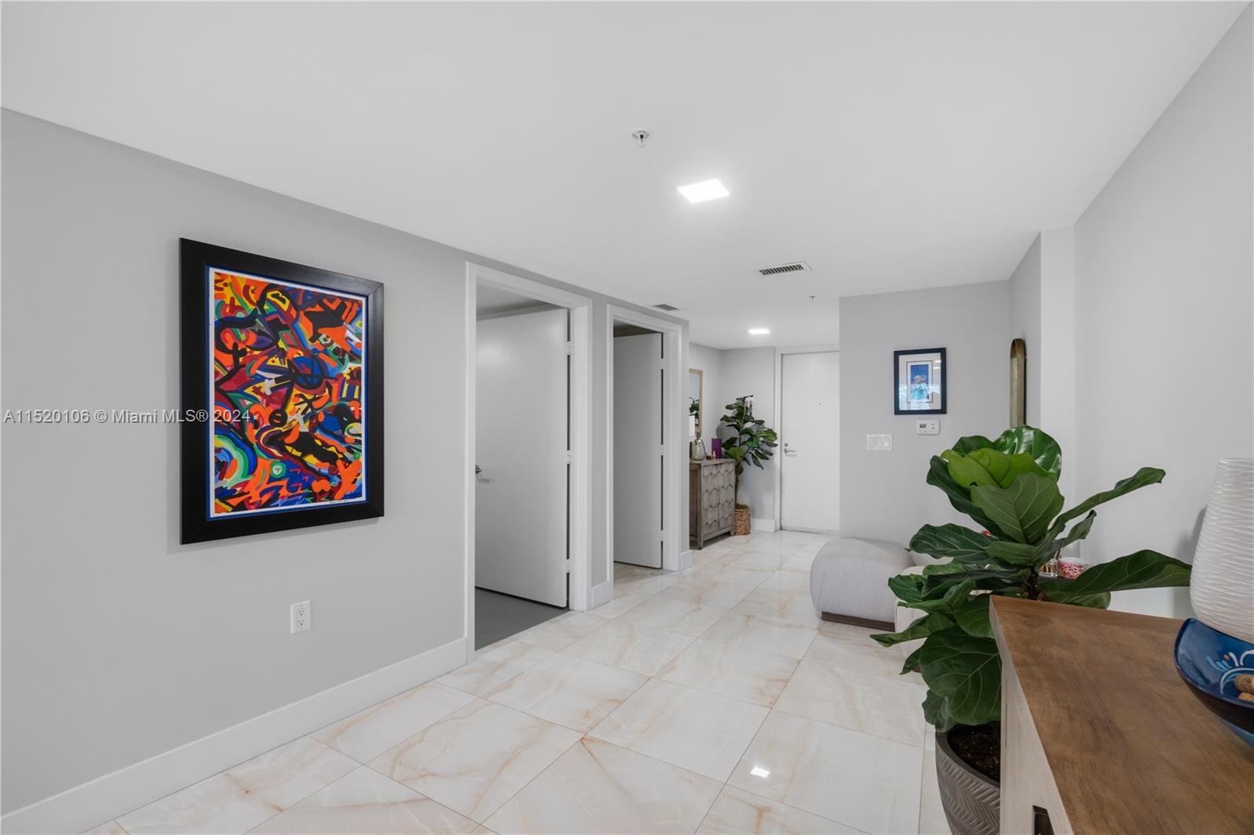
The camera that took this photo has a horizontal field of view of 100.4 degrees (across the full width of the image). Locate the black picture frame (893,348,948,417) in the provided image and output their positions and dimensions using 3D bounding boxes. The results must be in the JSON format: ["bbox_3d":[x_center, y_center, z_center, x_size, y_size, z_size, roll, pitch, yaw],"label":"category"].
[{"bbox_3d":[1.973,-0.237,3.516,0.305,0.435,0.024,0,0,29],"label":"black picture frame"}]

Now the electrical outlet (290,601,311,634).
[{"bbox_3d":[-1.324,0.812,2.122,0.008,0.117,0.071,0,-1,37],"label":"electrical outlet"}]

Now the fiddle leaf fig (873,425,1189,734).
[{"bbox_3d":[1.062,0.455,1.412,0.650,0.858,0.580,0,0,29],"label":"fiddle leaf fig"}]

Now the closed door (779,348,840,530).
[{"bbox_3d":[2.220,0.290,5.973,0.890,2.080,0.045,0,0,29],"label":"closed door"}]

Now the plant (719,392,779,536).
[{"bbox_3d":[1.381,0.539,5.960,0.620,1.592,0.570,0,0,29],"label":"plant"}]

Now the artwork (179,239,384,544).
[{"bbox_3d":[-1.333,-0.085,2.095,0.035,1.058,0.722,0,-1,37],"label":"artwork"}]

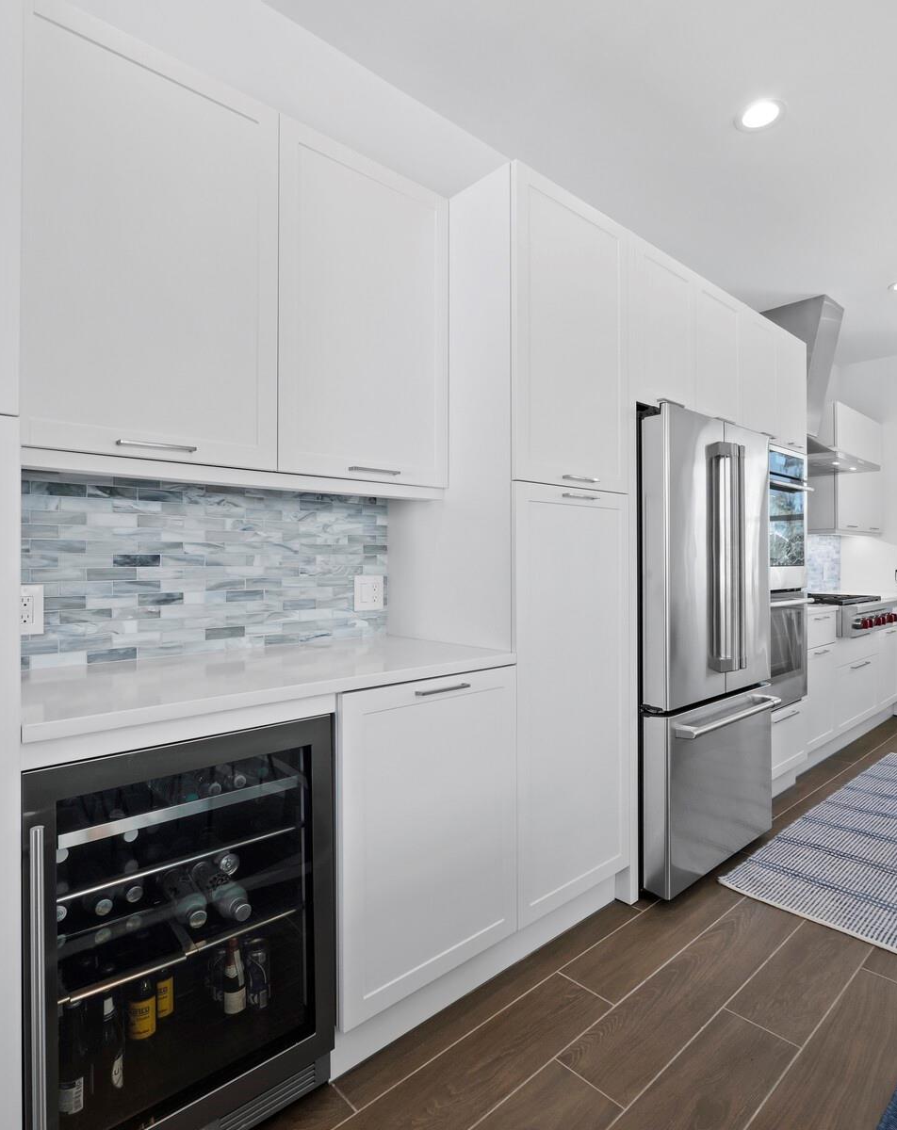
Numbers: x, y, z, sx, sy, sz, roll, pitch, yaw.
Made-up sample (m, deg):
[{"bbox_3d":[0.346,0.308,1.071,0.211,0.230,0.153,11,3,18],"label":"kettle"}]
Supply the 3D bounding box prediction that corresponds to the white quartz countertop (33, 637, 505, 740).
[{"bbox_3d":[-0.463,0.281,1.653,1.211,0.033,0.637,0,0,-41],"label":"white quartz countertop"}]

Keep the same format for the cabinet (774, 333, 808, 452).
[{"bbox_3d":[1.646,-0.929,3.515,0.418,0.609,0.639,0,0,-41],"label":"cabinet"}]

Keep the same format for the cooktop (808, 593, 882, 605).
[{"bbox_3d":[2.637,0.264,4.364,0.899,0.064,0.570,0,0,-41],"label":"cooktop"}]

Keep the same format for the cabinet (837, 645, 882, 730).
[{"bbox_3d":[2.618,0.864,4.389,0.911,0.440,0.601,0,0,-41],"label":"cabinet"}]

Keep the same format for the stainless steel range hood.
[{"bbox_3d":[2.602,-1.278,4.381,0.942,1.190,0.619,0,0,-41],"label":"stainless steel range hood"}]

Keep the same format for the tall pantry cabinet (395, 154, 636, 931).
[{"bbox_3d":[0.232,-0.012,2.278,0.657,2.416,0.645,0,0,-41],"label":"tall pantry cabinet"}]

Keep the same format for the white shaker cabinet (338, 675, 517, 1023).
[{"bbox_3d":[-0.217,0.699,1.845,0.596,0.792,0.600,0,0,-41],"label":"white shaker cabinet"}]

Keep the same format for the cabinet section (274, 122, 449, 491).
[{"bbox_3d":[-0.330,-0.721,1.913,0.592,0.924,0.331,0,0,-41],"label":"cabinet section"}]

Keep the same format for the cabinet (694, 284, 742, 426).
[{"bbox_3d":[0.999,-0.923,2.949,0.459,0.609,0.639,0,0,-41],"label":"cabinet"}]

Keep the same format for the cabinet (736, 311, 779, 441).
[{"bbox_3d":[1.358,-0.929,3.198,0.405,0.585,0.560,0,0,-41],"label":"cabinet"}]

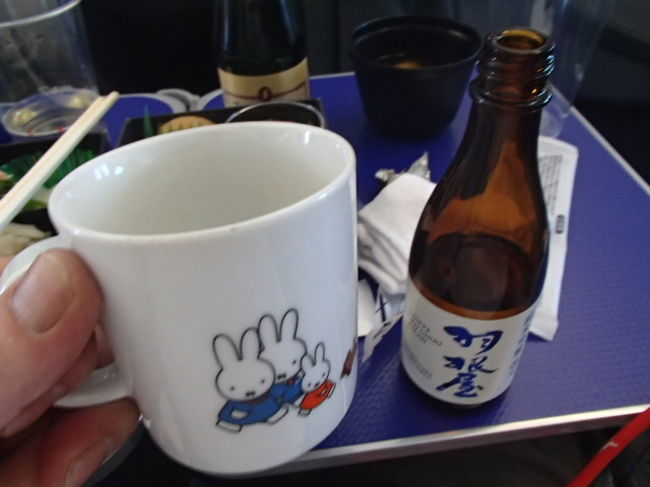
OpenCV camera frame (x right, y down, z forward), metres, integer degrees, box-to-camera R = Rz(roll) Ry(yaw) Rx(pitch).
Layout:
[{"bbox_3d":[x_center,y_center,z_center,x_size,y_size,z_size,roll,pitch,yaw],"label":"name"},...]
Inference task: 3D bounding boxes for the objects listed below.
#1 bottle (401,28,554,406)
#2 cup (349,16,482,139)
[{"bbox_3d":[0.060,0.001,0.201,0.054,0.157,0.054,2,43,7],"label":"bottle"},{"bbox_3d":[0.068,-0.126,0.405,0.093,0.062,0.093,4,44,8],"label":"cup"}]

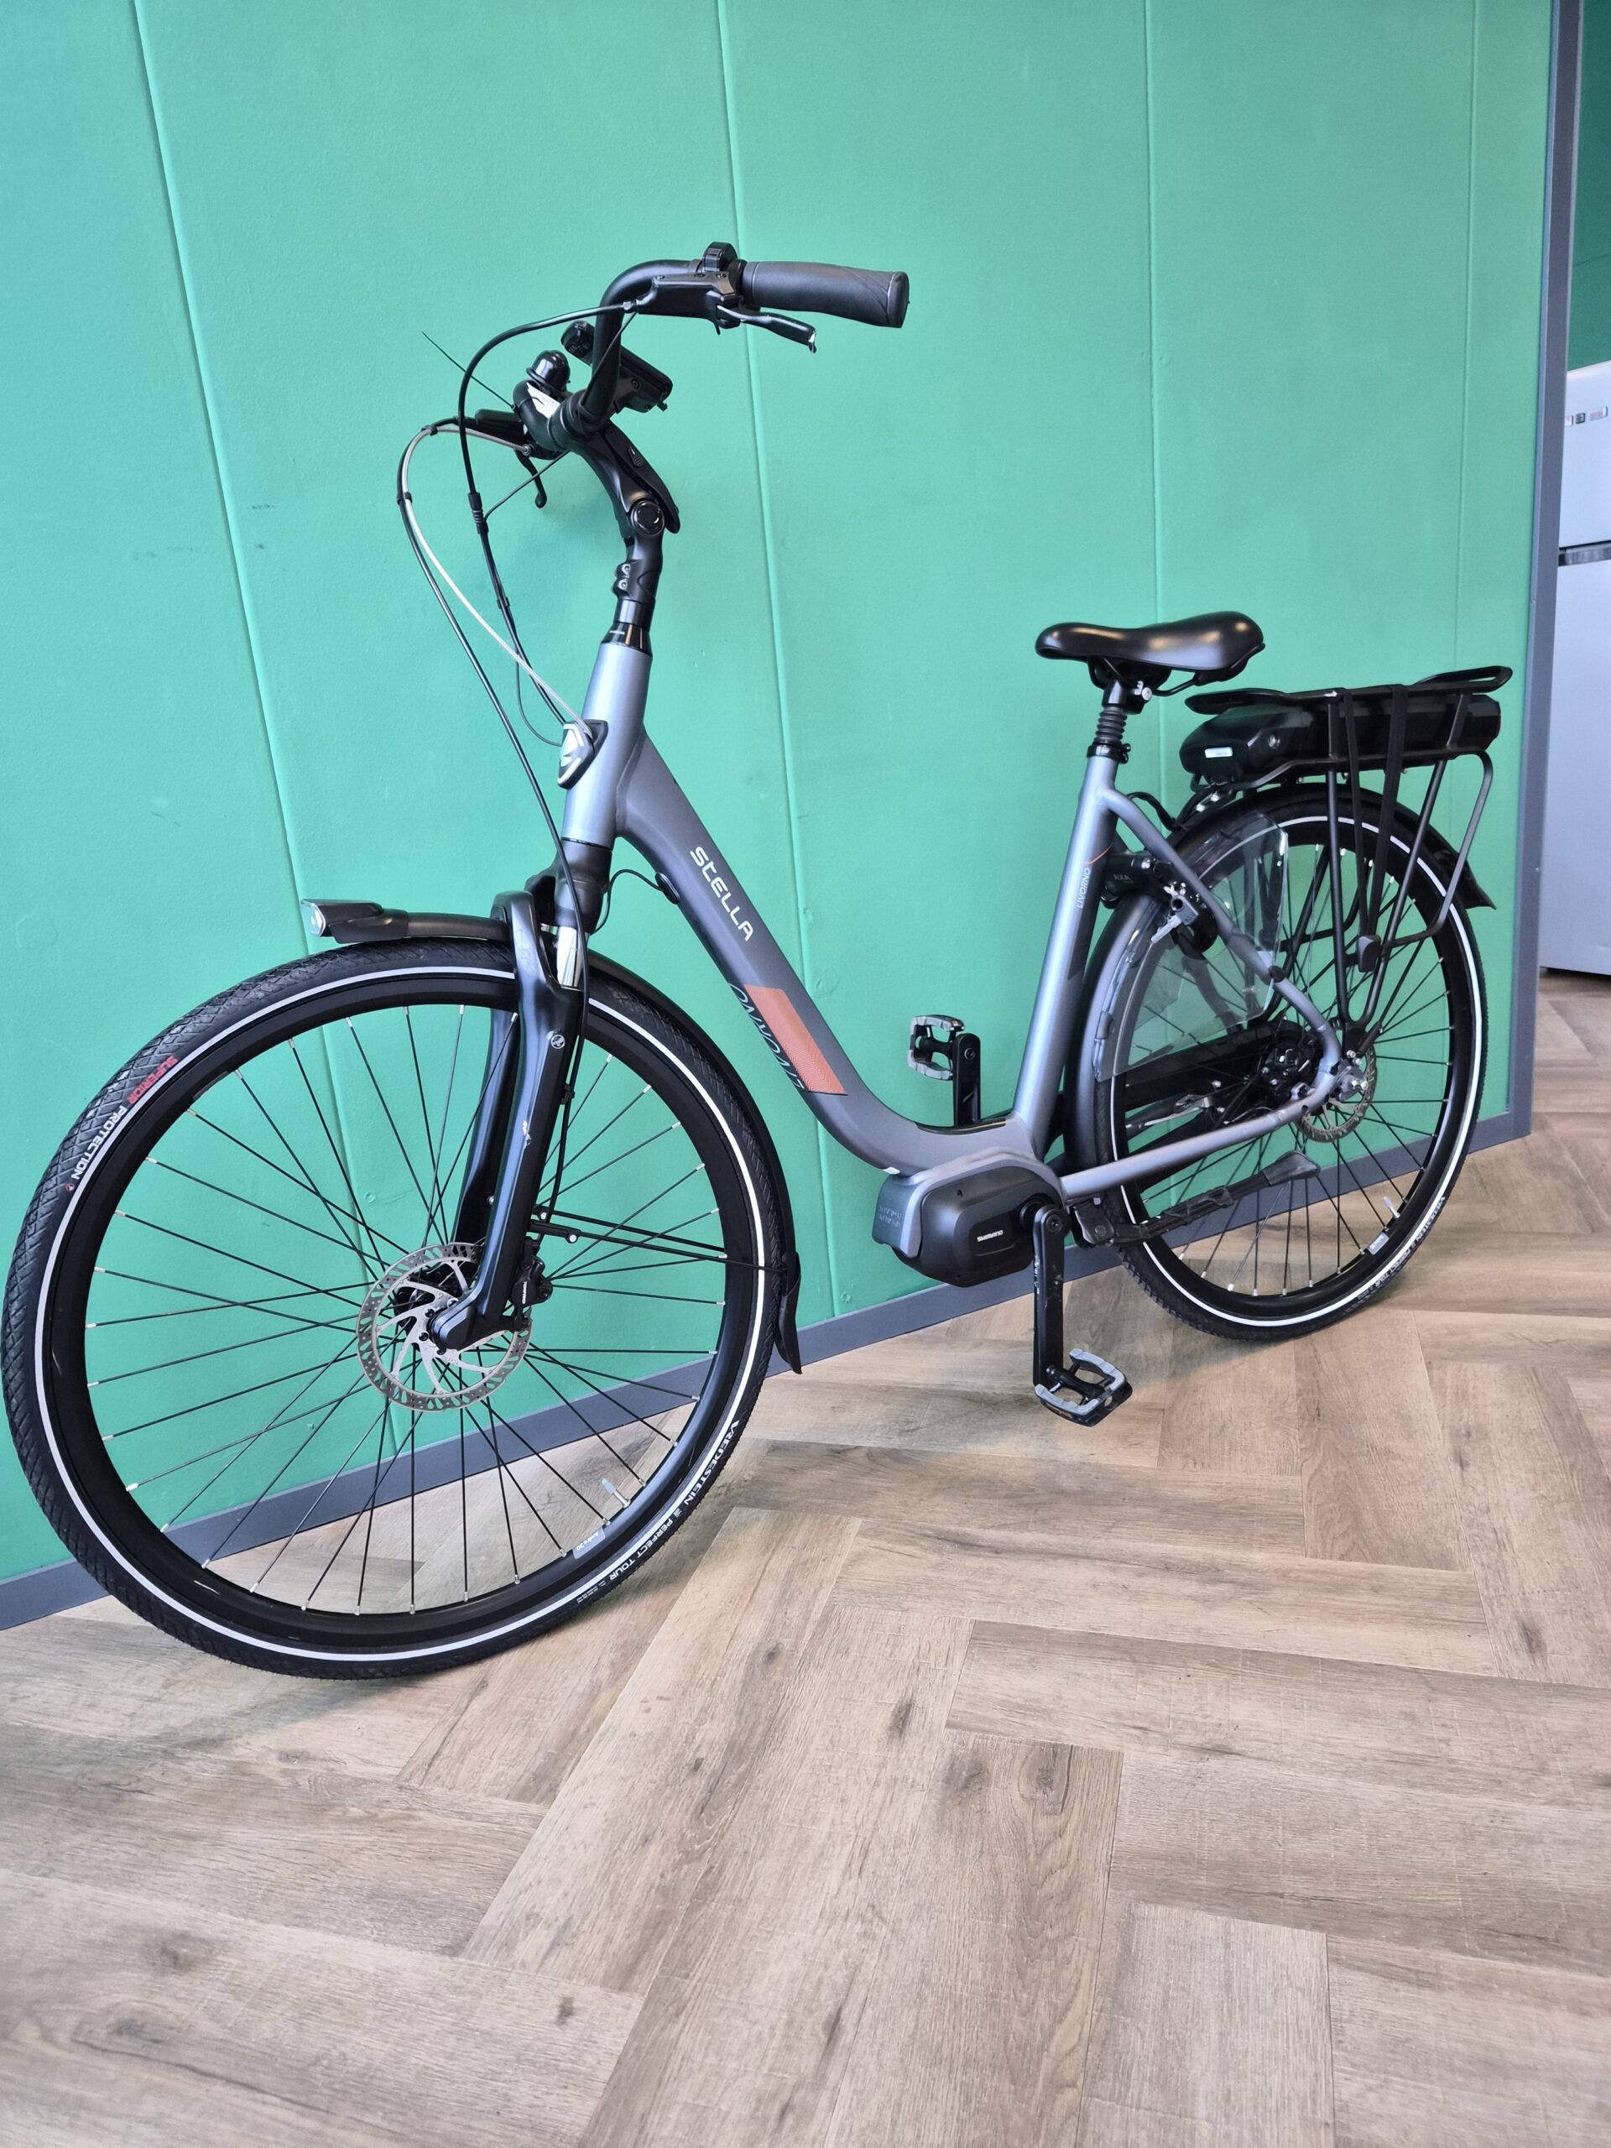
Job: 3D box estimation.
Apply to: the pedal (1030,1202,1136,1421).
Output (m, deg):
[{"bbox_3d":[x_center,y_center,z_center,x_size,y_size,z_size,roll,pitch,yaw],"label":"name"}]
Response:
[{"bbox_3d":[0.290,0.259,1.554,0.076,0.212,0.123,-13,14,-27],"label":"pedal"}]

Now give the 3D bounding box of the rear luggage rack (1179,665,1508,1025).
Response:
[{"bbox_3d":[0.711,-0.288,1.853,0.517,0.427,0.156,-13,14,-27],"label":"rear luggage rack"}]

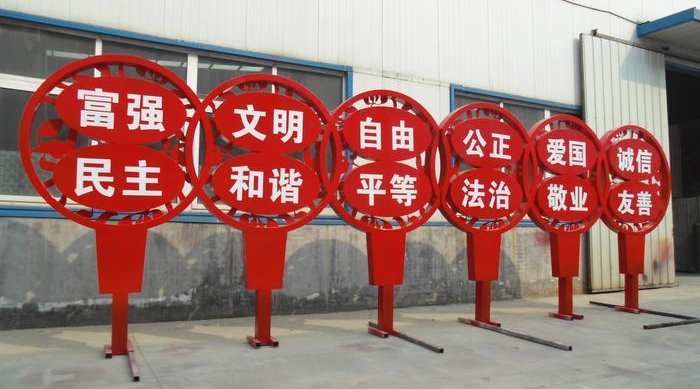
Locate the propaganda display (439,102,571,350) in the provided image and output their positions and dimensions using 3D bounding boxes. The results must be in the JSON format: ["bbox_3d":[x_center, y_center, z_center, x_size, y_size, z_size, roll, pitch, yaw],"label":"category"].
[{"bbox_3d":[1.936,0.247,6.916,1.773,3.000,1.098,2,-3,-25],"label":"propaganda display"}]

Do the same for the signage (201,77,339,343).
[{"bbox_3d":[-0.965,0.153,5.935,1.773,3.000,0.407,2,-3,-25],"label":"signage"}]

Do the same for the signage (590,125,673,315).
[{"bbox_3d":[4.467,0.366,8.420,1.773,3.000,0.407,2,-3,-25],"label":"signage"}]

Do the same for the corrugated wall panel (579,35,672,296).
[{"bbox_3d":[5.646,-0.543,10.575,2.461,4.953,0.130,2,-3,-25],"label":"corrugated wall panel"}]

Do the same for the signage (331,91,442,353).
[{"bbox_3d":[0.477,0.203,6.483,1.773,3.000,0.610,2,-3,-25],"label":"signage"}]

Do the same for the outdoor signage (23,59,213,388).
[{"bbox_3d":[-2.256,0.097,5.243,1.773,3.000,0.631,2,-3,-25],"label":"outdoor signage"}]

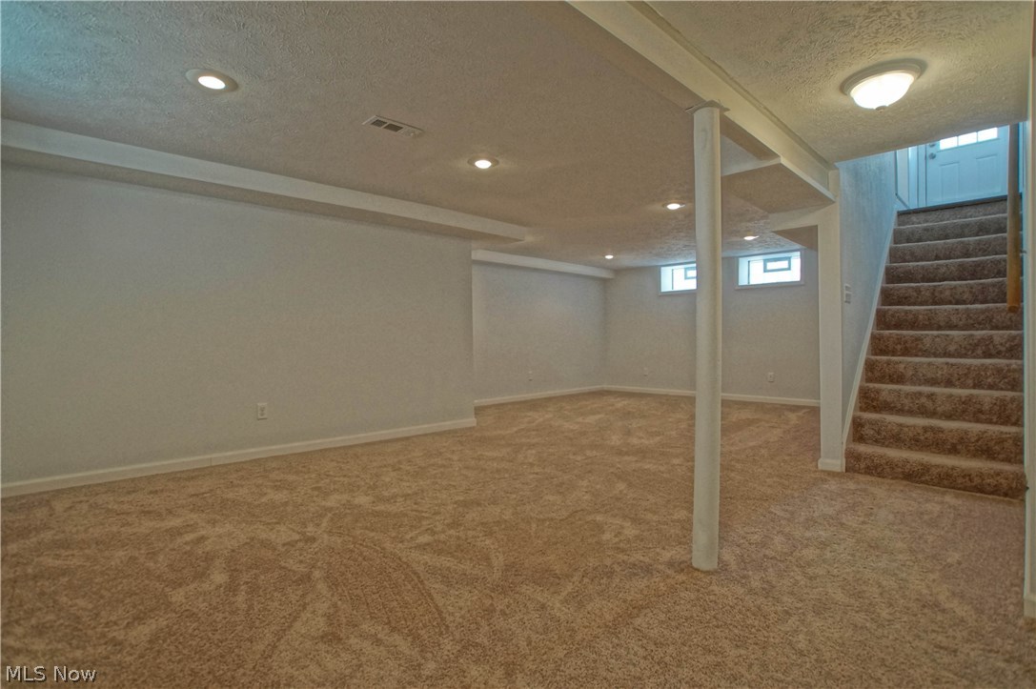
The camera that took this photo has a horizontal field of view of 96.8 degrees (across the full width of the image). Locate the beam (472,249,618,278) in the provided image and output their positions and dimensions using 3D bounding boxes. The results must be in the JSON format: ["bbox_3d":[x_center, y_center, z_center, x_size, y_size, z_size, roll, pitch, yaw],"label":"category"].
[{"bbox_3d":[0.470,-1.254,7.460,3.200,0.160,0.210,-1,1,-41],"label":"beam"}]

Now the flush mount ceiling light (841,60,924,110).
[{"bbox_3d":[1.775,-1.226,2.243,0.315,0.135,0.315,-1,1,-45],"label":"flush mount ceiling light"}]

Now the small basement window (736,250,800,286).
[{"bbox_3d":[3.760,-1.112,6.867,0.140,0.420,0.830,-1,1,-45],"label":"small basement window"}]

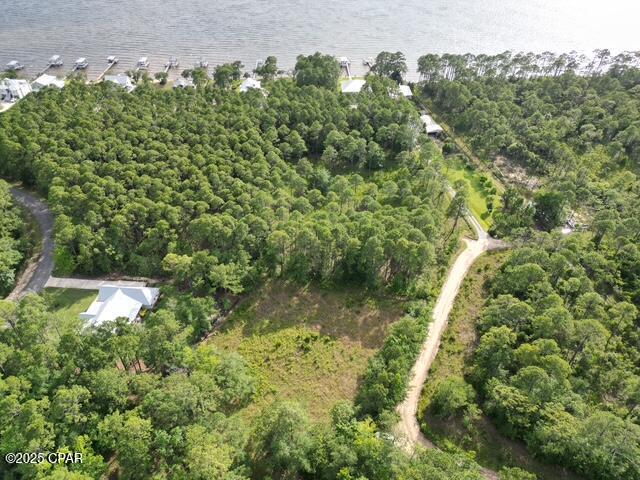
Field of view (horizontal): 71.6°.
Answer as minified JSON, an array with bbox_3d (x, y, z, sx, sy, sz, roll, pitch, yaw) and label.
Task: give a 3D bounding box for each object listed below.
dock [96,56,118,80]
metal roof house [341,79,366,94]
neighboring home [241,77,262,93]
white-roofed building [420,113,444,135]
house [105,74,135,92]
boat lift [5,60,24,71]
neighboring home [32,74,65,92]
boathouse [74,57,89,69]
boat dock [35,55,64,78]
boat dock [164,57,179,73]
[{"bbox_3d":[-141.170,-114.670,296.450,6.770,5.110,34.430,-3,39,-4],"label":"dock"},{"bbox_3d":[20.910,-91.640,265.560,15.230,5.190,11.470,-1,39,-2],"label":"metal roof house"},{"bbox_3d":[-41.030,-93.000,266.870,12.190,5.660,11.610,-3,39,-3],"label":"neighboring home"},{"bbox_3d":[56.400,-58.030,223.840,8.490,4.450,16.840,0,39,0],"label":"white-roofed building"},{"bbox_3d":[-120.520,-94.330,267.940,15.070,6.380,11.060,-4,39,-5],"label":"house"},{"bbox_3d":[-208.350,-118.770,303.230,8.000,4.800,8.600,-1,40,-2],"label":"boat lift"},{"bbox_3d":[-163.490,-94.510,268.160,13.770,6.380,12.270,-4,39,-5],"label":"neighboring home"},{"bbox_3d":[-164.110,-121.570,305.210,7.130,4.810,9.800,-4,39,-5],"label":"boathouse"},{"bbox_3d":[-181.350,-115.990,298.000,8.150,5.210,37.650,-4,39,-5],"label":"boat dock"},{"bbox_3d":[-100.780,-119.570,302.690,7.990,4.870,17.780,-3,39,-4],"label":"boat dock"}]

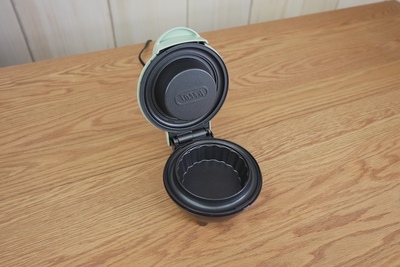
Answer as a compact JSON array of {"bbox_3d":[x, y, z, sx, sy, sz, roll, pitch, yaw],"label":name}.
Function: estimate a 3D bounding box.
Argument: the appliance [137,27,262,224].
[{"bbox_3d":[0.005,-0.005,0.442,0.137,0.203,0.207,-16,47,-18],"label":"appliance"}]

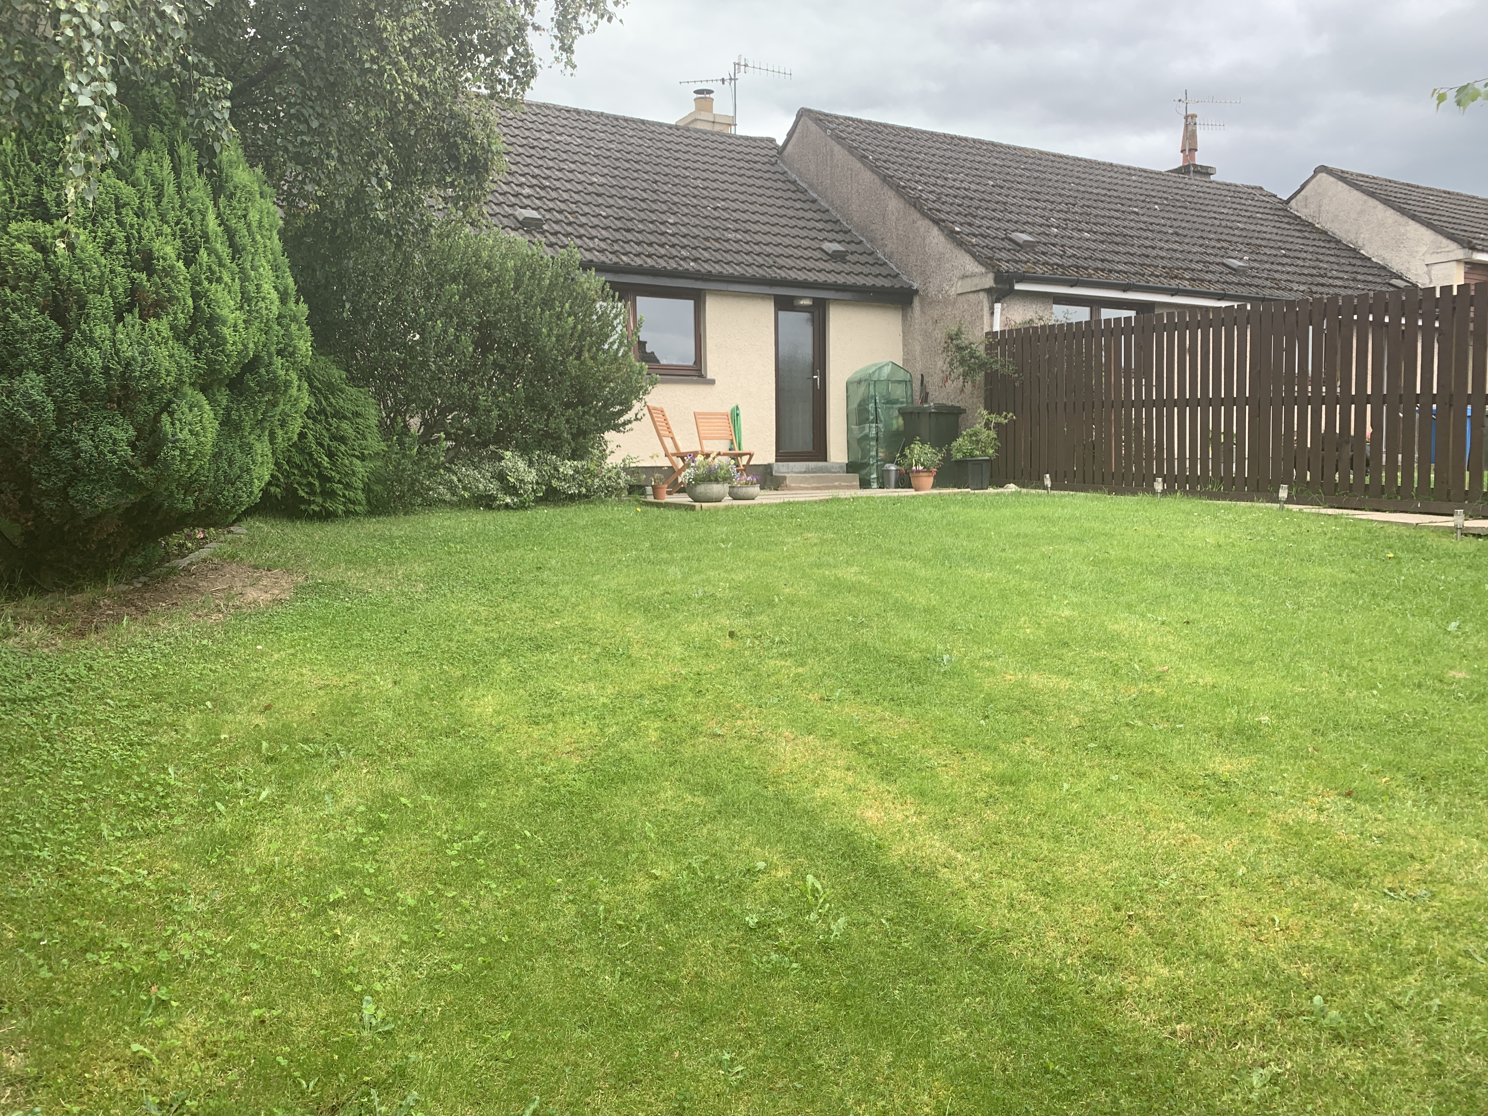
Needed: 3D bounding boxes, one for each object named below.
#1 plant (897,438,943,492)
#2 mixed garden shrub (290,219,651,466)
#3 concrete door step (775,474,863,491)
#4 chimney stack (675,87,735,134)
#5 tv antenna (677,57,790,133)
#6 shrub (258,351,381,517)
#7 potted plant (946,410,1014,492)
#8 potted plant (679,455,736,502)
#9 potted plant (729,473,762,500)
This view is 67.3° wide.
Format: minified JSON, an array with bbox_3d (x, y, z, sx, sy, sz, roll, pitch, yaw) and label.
[{"bbox_3d":[1.948,-1.029,12.400,0.503,0.587,0.470,-1,4,0],"label":"plant"},{"bbox_3d":[-2.538,-1.811,10.612,3.250,2.700,2.400,-3,5,-30],"label":"mixed garden shrub"},{"bbox_3d":[0.908,-0.967,14.203,1.100,0.200,0.400,-3,5,-30],"label":"concrete door step"},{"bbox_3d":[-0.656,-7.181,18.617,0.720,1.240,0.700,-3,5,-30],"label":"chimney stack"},{"bbox_3d":[-0.111,-7.754,19.034,1.850,1.420,0.850,-3,5,-30],"label":"tv antenna"},{"bbox_3d":[-3.526,-1.024,9.300,1.200,1.420,1.150,-3,5,-30],"label":"shrub"},{"bbox_3d":[2.734,-1.256,12.950,0.768,0.950,0.620,-3,5,-30],"label":"potted plant"},{"bbox_3d":[-0.342,-0.736,10.450,0.522,0.429,0.480,-1,4,0],"label":"potted plant"},{"bbox_3d":[0.011,-0.681,10.650,0.321,0.266,0.300,-1,4,0],"label":"potted plant"}]

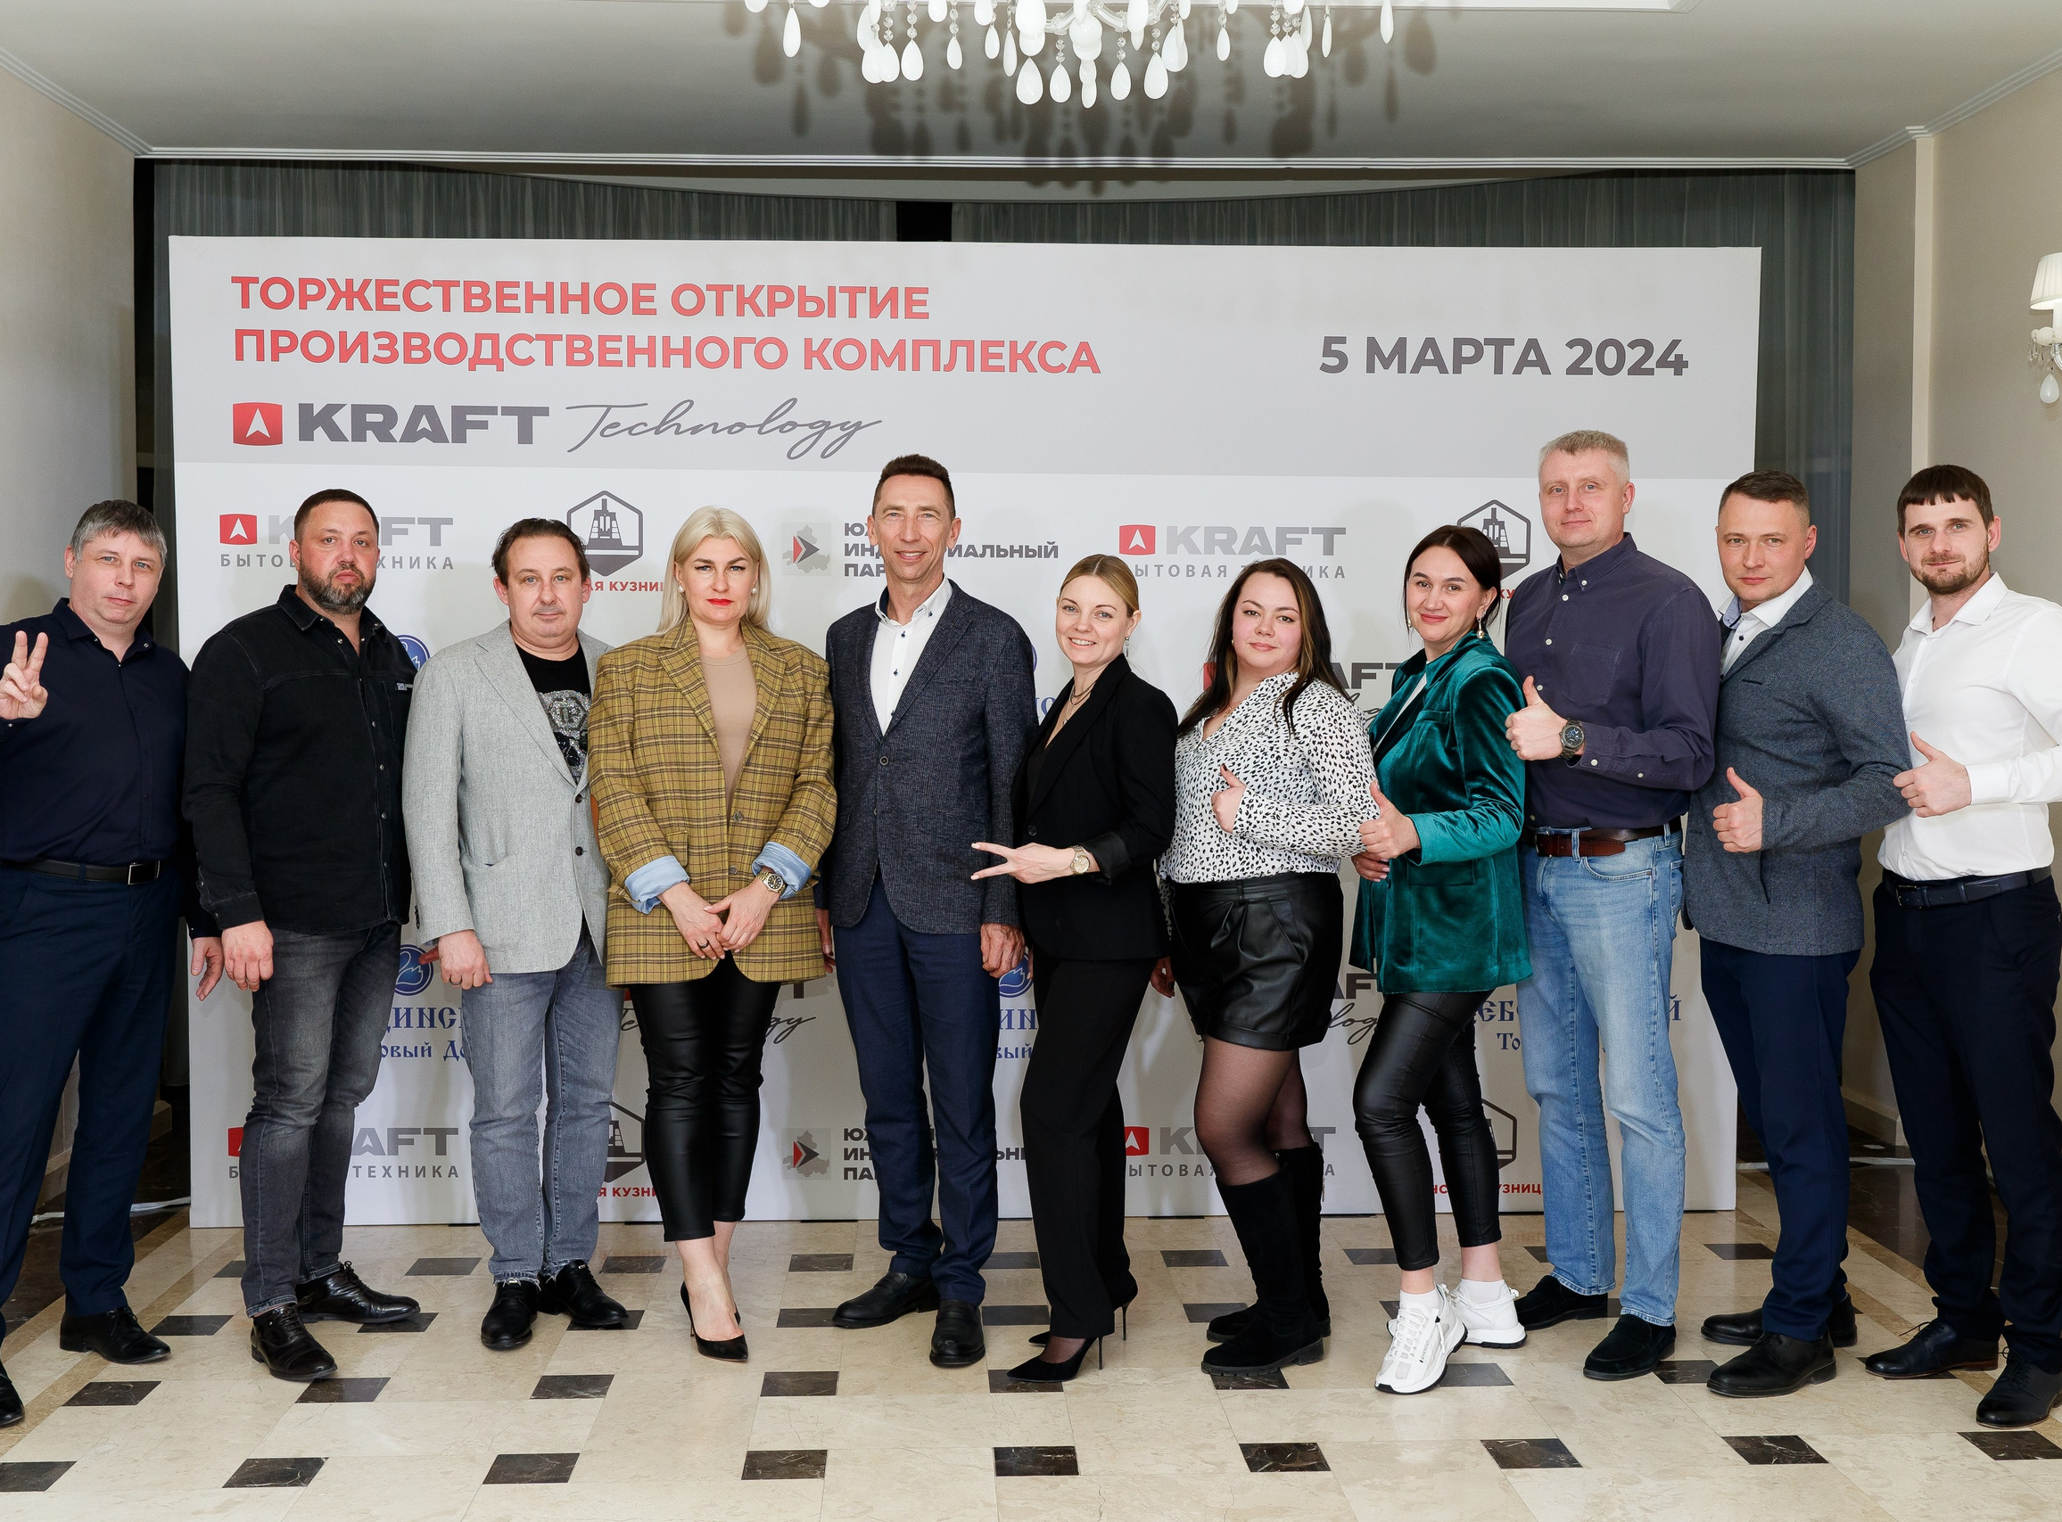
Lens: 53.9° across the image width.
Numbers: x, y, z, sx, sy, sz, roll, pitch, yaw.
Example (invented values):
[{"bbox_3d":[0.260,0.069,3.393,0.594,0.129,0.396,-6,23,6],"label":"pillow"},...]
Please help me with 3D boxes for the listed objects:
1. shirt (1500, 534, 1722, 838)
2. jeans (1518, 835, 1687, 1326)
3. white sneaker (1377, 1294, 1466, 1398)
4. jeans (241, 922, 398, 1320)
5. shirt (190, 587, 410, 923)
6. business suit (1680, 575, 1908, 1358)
[{"bbox_3d":[1.202,-0.164,4.209,0.400,0.600,0.510,-2,3,-40],"label":"shirt"},{"bbox_3d":[1.200,0.656,4.267,0.320,0.980,0.390,-2,3,-40],"label":"jeans"},{"bbox_3d":[0.788,1.184,4.124,0.115,0.140,0.285,1,3,28],"label":"white sneaker"},{"bbox_3d":[-1.491,0.711,4.251,0.350,0.900,0.390,2,3,38],"label":"jeans"},{"bbox_3d":[-1.509,-0.004,4.187,0.340,0.710,0.500,2,3,40],"label":"shirt"},{"bbox_3d":[1.545,0.388,4.108,0.400,1.480,0.490,-2,3,-34],"label":"business suit"}]

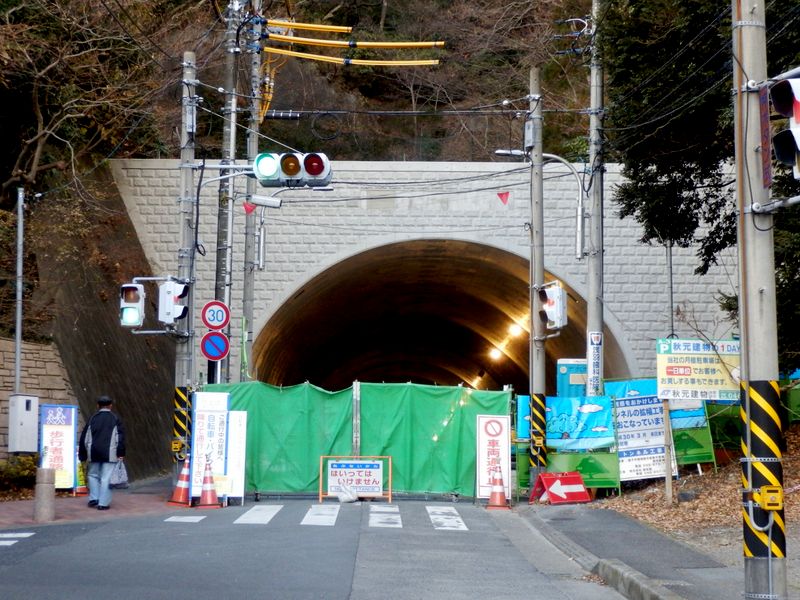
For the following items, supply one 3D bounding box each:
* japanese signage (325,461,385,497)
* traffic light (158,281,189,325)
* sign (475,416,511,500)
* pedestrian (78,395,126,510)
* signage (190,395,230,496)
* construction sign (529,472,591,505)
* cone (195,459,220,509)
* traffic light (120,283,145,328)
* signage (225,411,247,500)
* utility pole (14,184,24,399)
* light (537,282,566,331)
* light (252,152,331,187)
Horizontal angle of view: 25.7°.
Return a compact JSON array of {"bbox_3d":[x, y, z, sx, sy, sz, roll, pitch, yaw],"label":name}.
[{"bbox_3d":[-0.709,2.846,28.000,0.880,0.580,0.070,0,-8,0],"label":"japanese signage"},{"bbox_3d":[-3.611,0.040,28.000,0.410,0.700,0.370,-1,-3,9],"label":"traffic light"},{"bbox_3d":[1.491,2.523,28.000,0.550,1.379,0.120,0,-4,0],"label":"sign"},{"bbox_3d":[-4.370,2.240,25.800,0.630,1.675,0.420,0,-4,5],"label":"pedestrian"},{"bbox_3d":[-2.921,2.221,27.000,0.570,1.600,0.120,0,-3,-3],"label":"signage"},{"bbox_3d":[2.540,2.991,27.800,0.780,0.490,0.540,2,-4,-34],"label":"construction sign"},{"bbox_3d":[-2.831,2.717,25.900,0.380,0.715,0.380,0,-4,0],"label":"cone"},{"bbox_3d":[-4.272,0.088,28.000,0.370,0.710,0.400,0,-3,6],"label":"traffic light"},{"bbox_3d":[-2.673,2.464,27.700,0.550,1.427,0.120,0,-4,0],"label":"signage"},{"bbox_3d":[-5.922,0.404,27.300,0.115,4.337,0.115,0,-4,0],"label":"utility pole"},{"bbox_3d":[2.465,0.113,28.300,0.400,0.710,0.380,1,-3,-12],"label":"light"},{"bbox_3d":[-1.734,-2.087,28.200,1.230,0.440,0.400,0,2,7],"label":"light"}]

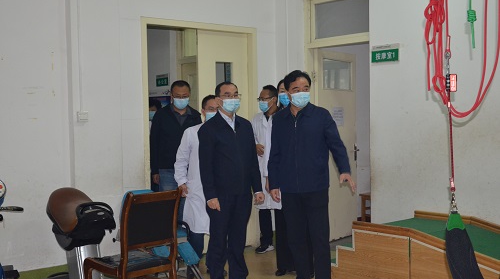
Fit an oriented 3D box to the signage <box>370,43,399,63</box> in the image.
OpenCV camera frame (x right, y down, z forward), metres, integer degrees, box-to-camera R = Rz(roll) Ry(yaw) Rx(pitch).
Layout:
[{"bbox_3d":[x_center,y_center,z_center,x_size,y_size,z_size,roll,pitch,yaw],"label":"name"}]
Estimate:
[{"bbox_3d":[1.243,-0.789,5.747,0.020,0.155,0.310,-3,3,-41],"label":"signage"}]

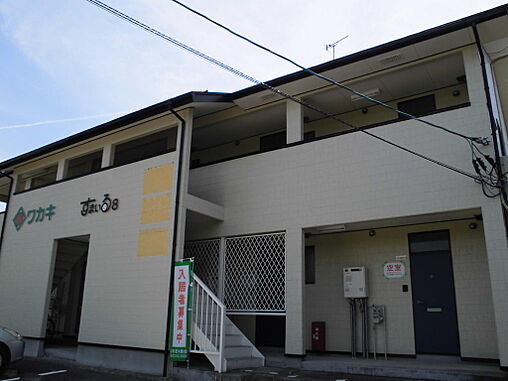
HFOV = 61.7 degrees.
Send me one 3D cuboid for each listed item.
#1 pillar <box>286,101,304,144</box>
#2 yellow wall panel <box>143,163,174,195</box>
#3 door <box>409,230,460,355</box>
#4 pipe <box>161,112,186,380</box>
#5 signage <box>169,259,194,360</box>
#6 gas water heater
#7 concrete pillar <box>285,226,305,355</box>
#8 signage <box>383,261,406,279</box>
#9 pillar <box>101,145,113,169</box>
[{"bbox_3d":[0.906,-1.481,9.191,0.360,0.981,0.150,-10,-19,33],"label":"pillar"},{"bbox_3d":[-2.113,-0.252,9.292,0.877,0.601,0.020,-10,-19,33],"label":"yellow wall panel"},{"bbox_3d":[3.402,1.910,8.092,0.787,2.282,0.080,-10,-19,33],"label":"door"},{"bbox_3d":[-1.716,0.860,8.434,0.080,5.250,0.460,-10,-19,33],"label":"pipe"},{"bbox_3d":[-1.342,2.232,7.977,0.482,1.803,0.030,-10,-19,33],"label":"signage"},{"bbox_3d":[2.122,1.906,8.825,0.463,0.609,0.210,-10,-19,33],"label":"gas water heater"},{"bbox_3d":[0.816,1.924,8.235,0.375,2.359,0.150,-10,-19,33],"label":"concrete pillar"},{"bbox_3d":[2.828,1.608,8.555,0.436,0.306,0.020,-10,-19,33],"label":"signage"},{"bbox_3d":[-3.634,-0.828,10.653,0.317,0.549,0.140,-10,-19,33],"label":"pillar"}]

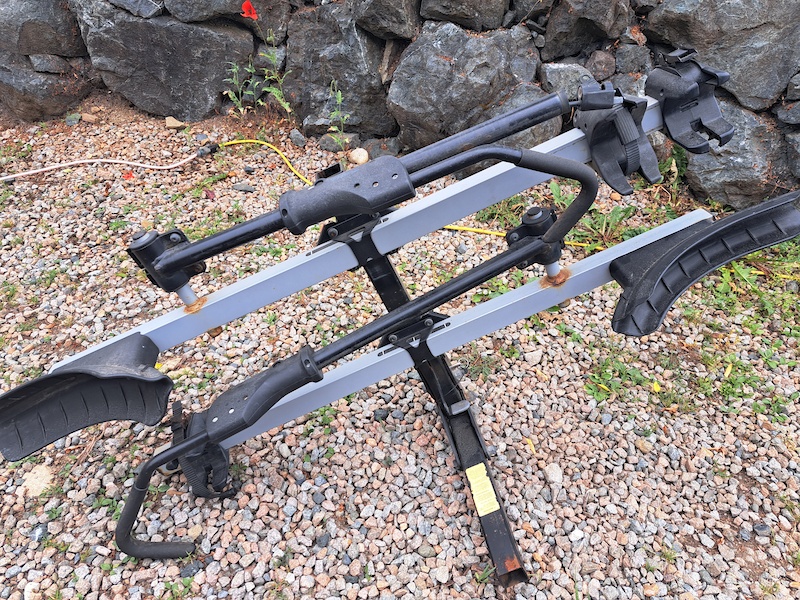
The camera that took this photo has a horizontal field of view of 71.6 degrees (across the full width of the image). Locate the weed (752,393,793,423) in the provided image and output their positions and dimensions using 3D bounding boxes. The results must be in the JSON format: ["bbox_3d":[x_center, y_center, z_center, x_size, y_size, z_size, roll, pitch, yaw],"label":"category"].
[{"bbox_3d":[0.803,0.232,1.197,0.079,0.033,0.068,0,39,0],"label":"weed"}]

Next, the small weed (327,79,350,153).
[{"bbox_3d":[-0.242,-0.720,2.186,0.095,0.268,0.085,0,39,0],"label":"small weed"}]

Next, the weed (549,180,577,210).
[{"bbox_3d":[0.554,-0.358,1.892,0.093,0.075,0.085,0,39,0],"label":"weed"}]

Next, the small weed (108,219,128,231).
[{"bbox_3d":[-0.910,-0.245,1.794,0.062,0.023,0.050,0,39,0],"label":"small weed"}]

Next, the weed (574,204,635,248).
[{"bbox_3d":[0.638,-0.232,1.725,0.188,0.090,0.165,0,39,0],"label":"weed"}]

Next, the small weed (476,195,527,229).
[{"bbox_3d":[0.332,-0.293,1.816,0.163,0.070,0.145,0,39,0],"label":"small weed"}]

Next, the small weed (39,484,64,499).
[{"bbox_3d":[-0.660,0.362,1.051,0.045,0.015,0.026,0,39,0],"label":"small weed"}]

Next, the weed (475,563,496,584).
[{"bbox_3d":[0.143,0.456,0.927,0.036,0.025,0.030,0,39,0],"label":"weed"}]

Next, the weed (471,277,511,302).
[{"bbox_3d":[0.247,-0.031,1.516,0.110,0.040,0.095,0,39,0],"label":"weed"}]

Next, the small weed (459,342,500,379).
[{"bbox_3d":[0.185,0.141,1.292,0.097,0.055,0.090,0,39,0],"label":"small weed"}]

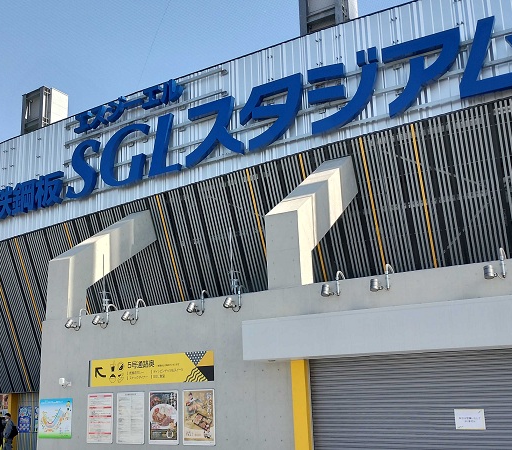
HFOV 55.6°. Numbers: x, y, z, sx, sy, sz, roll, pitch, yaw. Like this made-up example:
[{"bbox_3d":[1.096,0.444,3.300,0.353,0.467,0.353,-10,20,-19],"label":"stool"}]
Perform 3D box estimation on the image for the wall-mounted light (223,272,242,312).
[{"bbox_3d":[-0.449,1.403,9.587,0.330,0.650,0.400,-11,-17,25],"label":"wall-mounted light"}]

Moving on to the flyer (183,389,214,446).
[{"bbox_3d":[-1.104,3.707,9.389,0.730,1.030,0.030,-11,-17,25],"label":"flyer"}]

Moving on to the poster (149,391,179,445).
[{"bbox_3d":[-1.845,3.862,9.736,0.730,1.030,0.030,-11,-17,25],"label":"poster"}]

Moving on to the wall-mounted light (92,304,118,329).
[{"bbox_3d":[-3.434,2.057,10.978,0.330,0.540,0.400,-11,-17,25],"label":"wall-mounted light"}]

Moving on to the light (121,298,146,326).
[{"bbox_3d":[-2.686,1.901,10.627,0.330,0.540,0.400,-11,-17,25],"label":"light"}]

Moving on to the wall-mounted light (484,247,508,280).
[{"bbox_3d":[3.747,0.622,7.596,0.330,0.510,0.400,-11,-17,25],"label":"wall-mounted light"}]

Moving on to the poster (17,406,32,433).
[{"bbox_3d":[-7.830,6.613,16.449,0.628,0.830,0.030,-11,-17,25],"label":"poster"}]

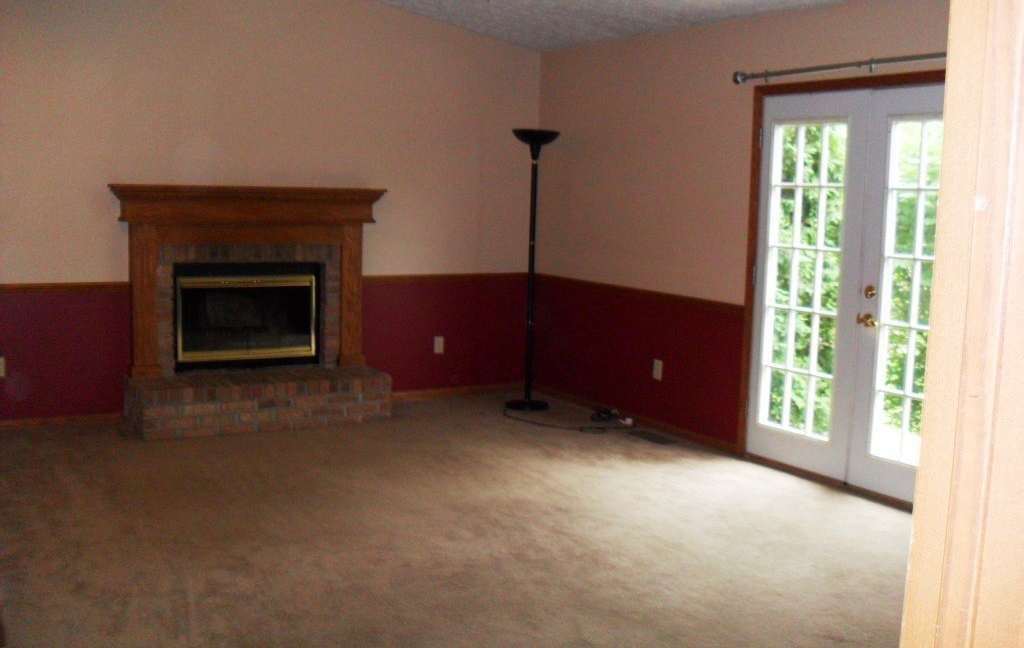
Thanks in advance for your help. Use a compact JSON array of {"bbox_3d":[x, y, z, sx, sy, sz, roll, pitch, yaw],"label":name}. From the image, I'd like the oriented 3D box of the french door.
[{"bbox_3d":[1.734,-0.163,5.180,0.078,1.991,1.453,-3,8,-32],"label":"french door"}]

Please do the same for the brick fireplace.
[{"bbox_3d":[-1.550,-0.114,6.365,1.653,1.438,0.429,-3,8,-32],"label":"brick fireplace"}]

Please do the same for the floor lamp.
[{"bbox_3d":[0.138,-0.347,6.956,0.322,1.857,0.322,2,7,0],"label":"floor lamp"}]

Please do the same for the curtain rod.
[{"bbox_3d":[1.704,-1.248,4.998,0.117,0.083,1.745,-3,8,-32],"label":"curtain rod"}]

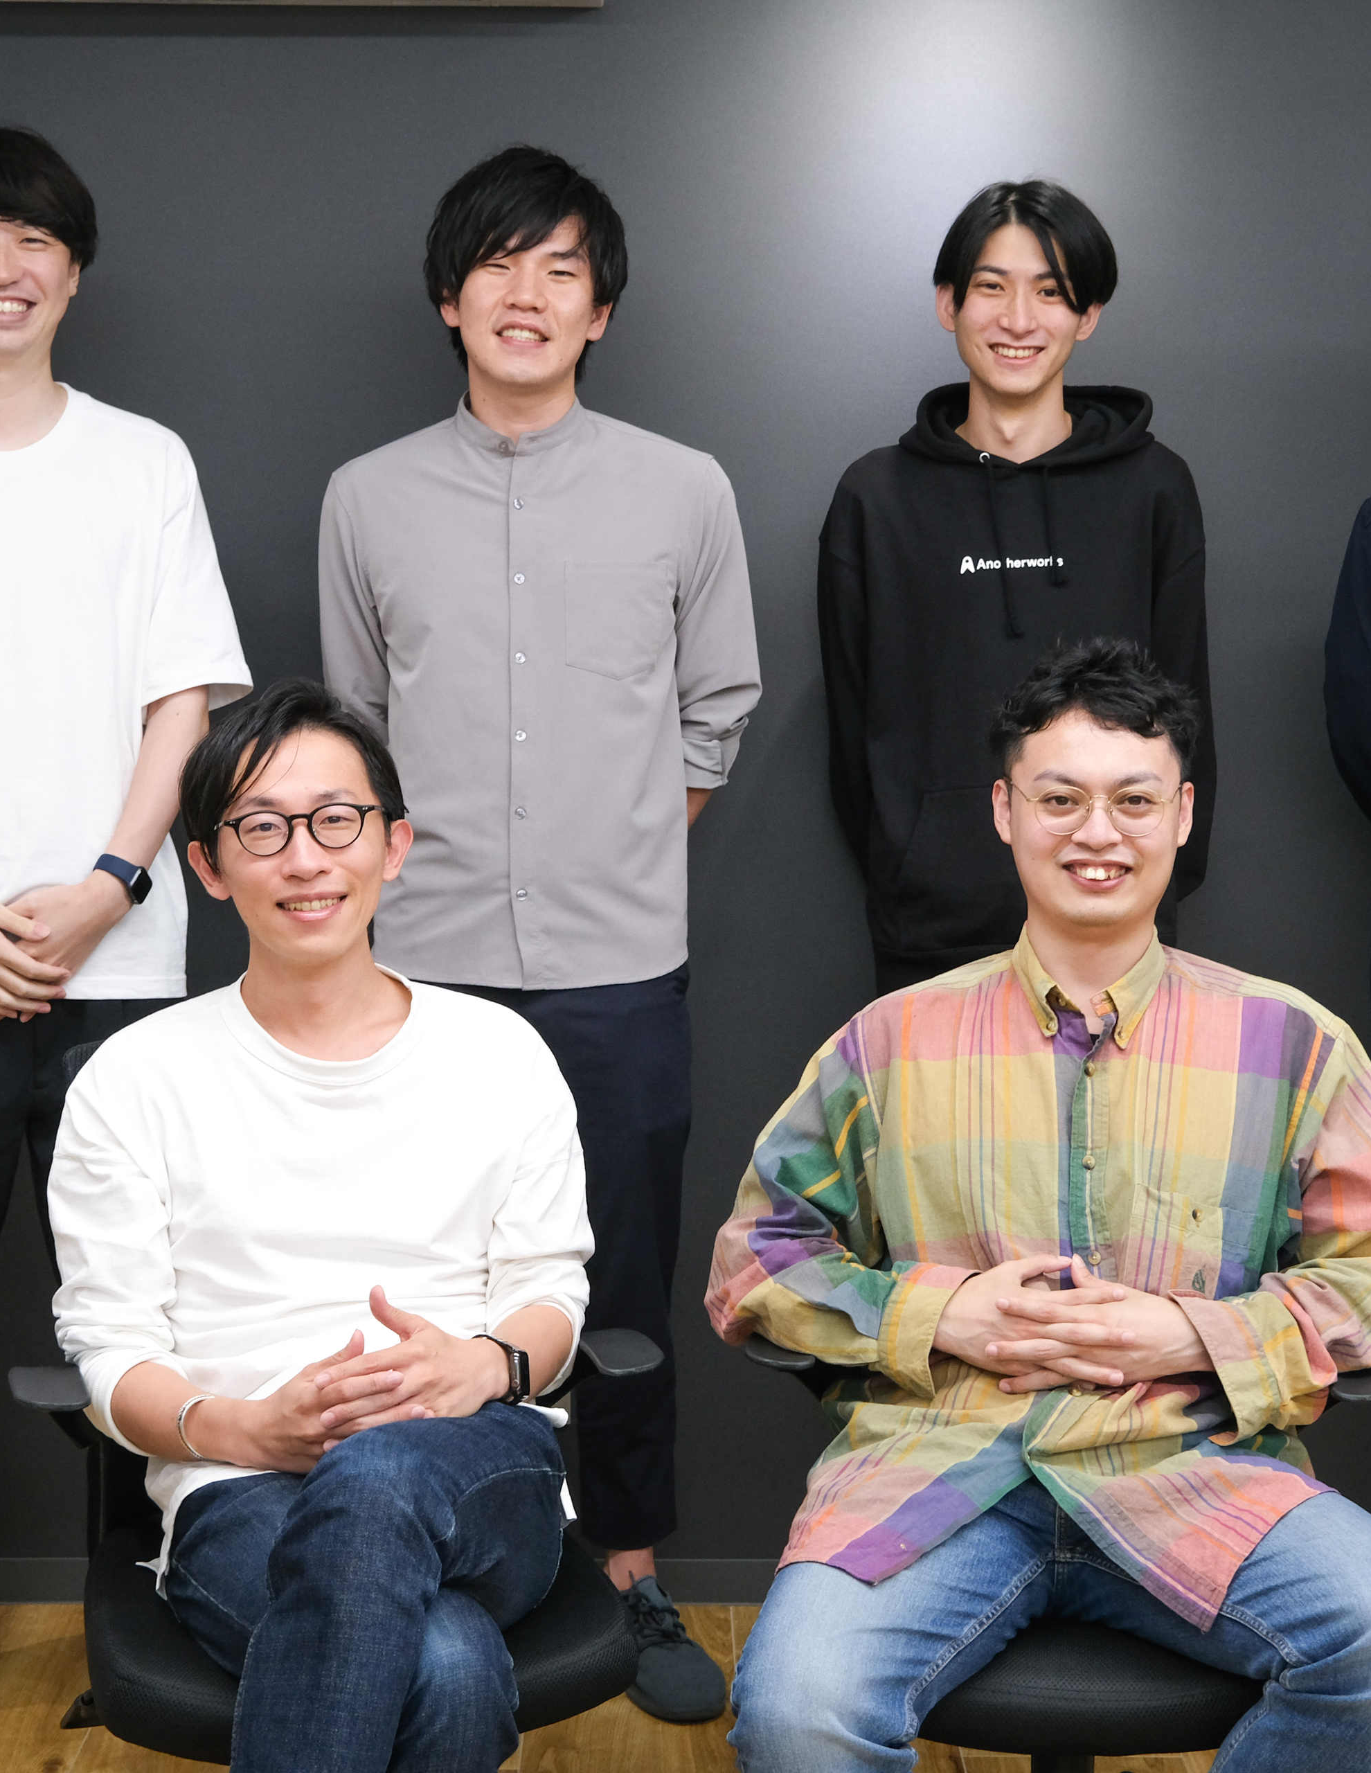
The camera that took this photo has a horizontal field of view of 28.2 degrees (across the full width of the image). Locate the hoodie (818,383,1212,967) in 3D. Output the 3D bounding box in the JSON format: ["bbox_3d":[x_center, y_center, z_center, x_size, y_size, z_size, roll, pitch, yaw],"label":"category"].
[{"bbox_3d":[0.380,-0.239,3.131,0.460,0.665,0.330,1,6,5],"label":"hoodie"}]

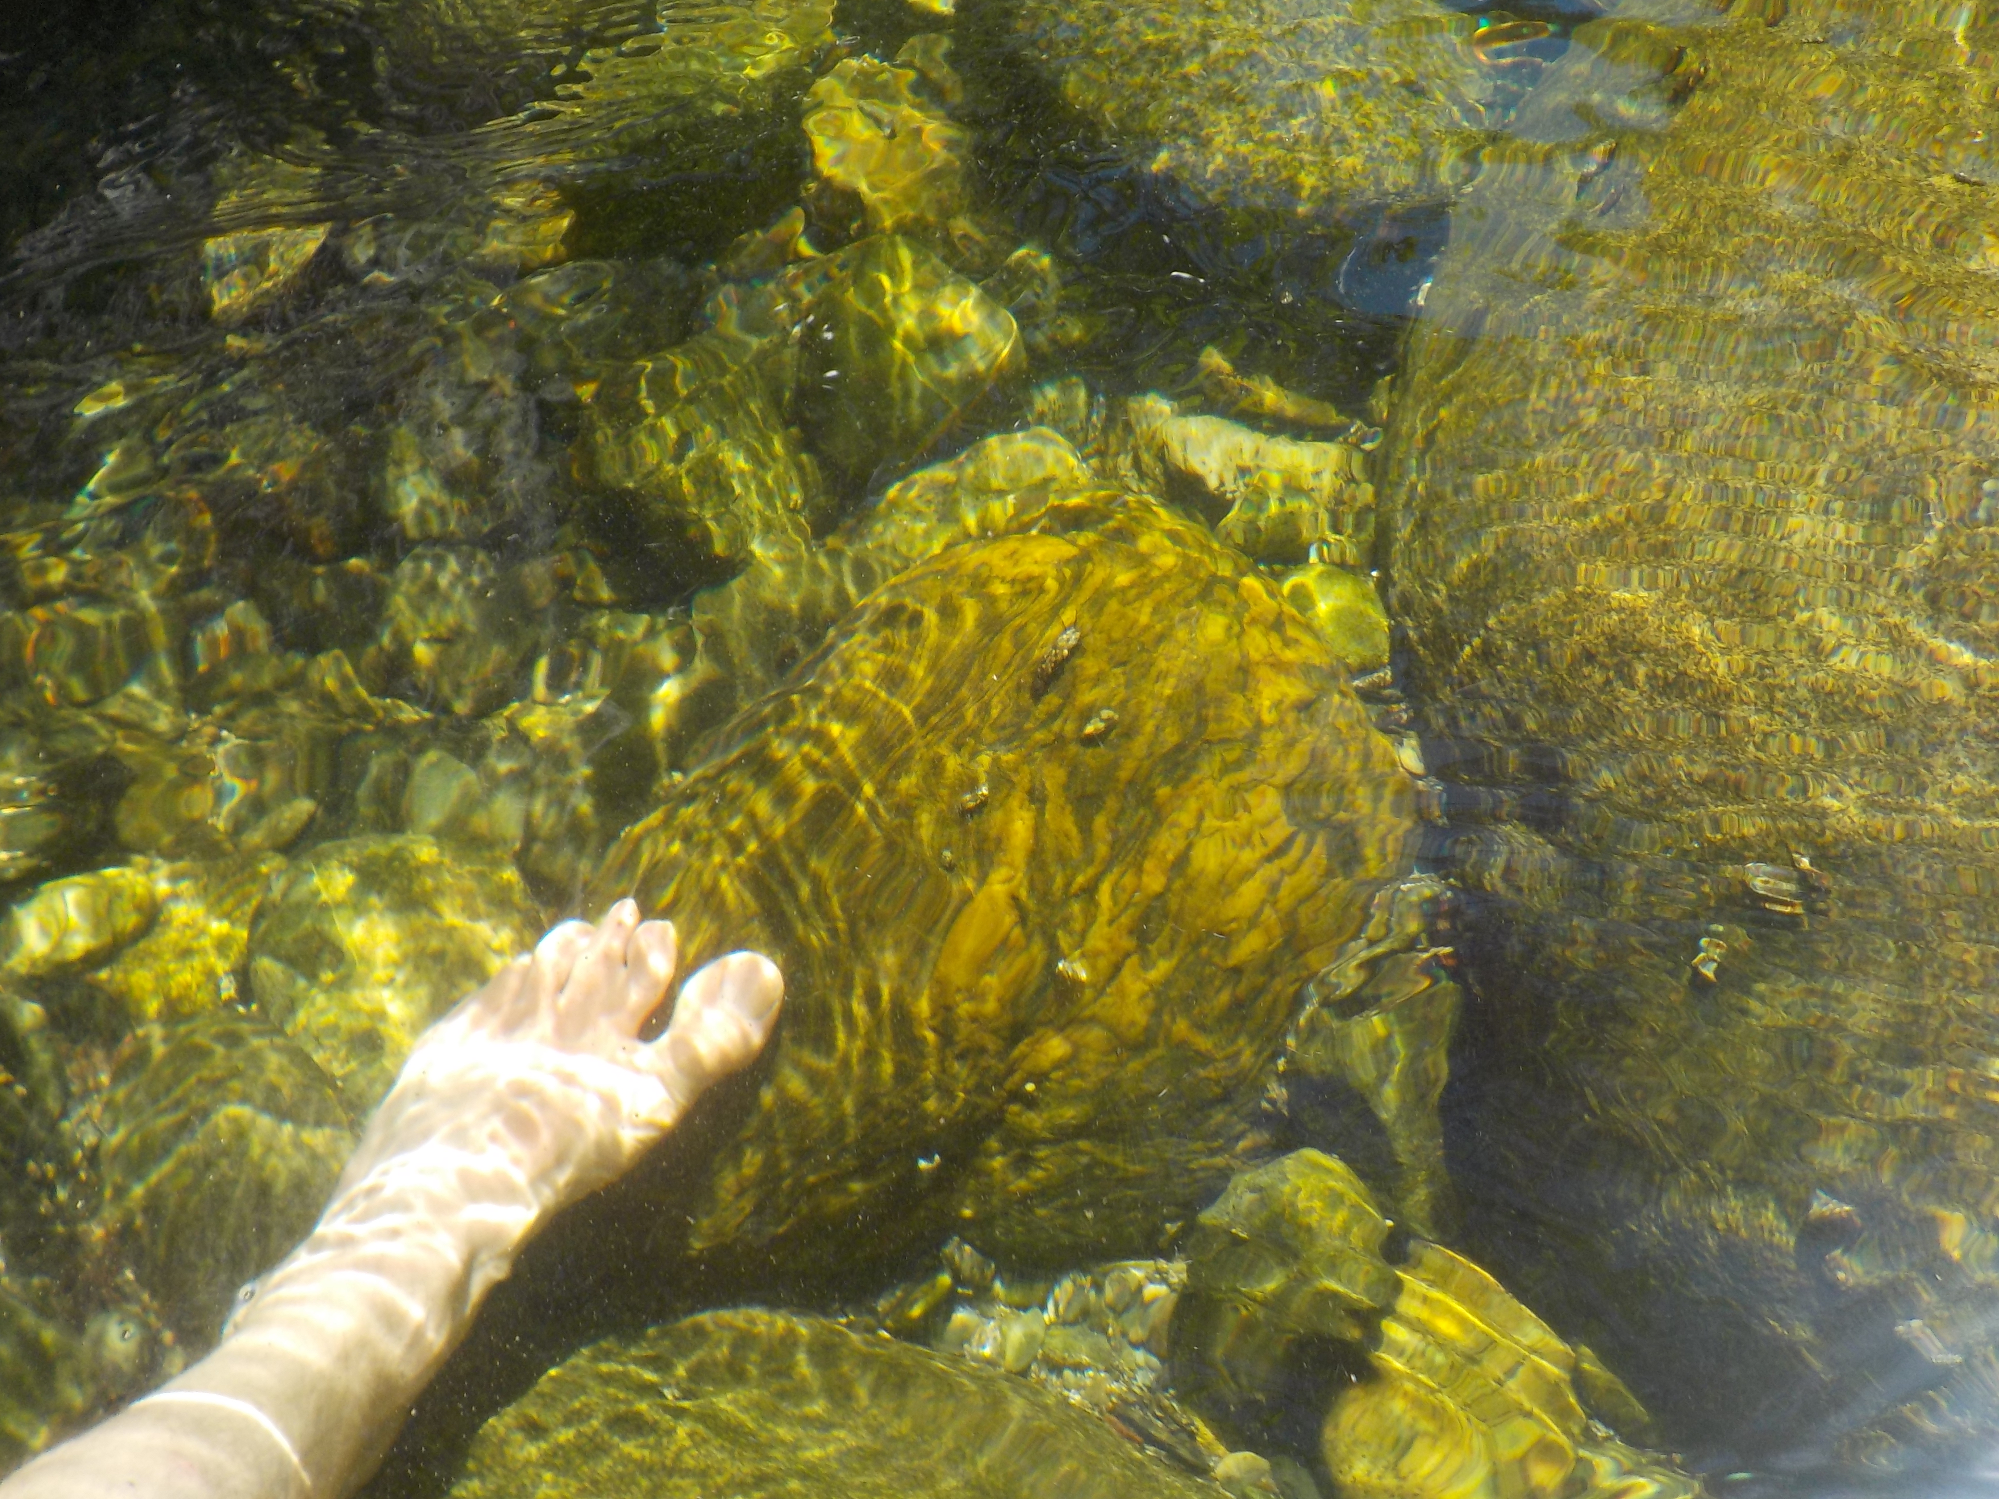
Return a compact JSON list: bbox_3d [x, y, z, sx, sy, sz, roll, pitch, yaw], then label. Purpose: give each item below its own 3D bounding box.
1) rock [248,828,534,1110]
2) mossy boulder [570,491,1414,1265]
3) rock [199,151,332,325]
[{"bbox_3d":[-0.298,0.114,0.875,0.155,0.120,0.145,0,50,0],"label":"rock"},{"bbox_3d":[0.010,0.063,0.815,0.310,0.260,0.410,31,57,23],"label":"mossy boulder"},{"bbox_3d":[-0.550,-0.385,1.300,0.095,0.085,0.125,0,50,0],"label":"rock"}]

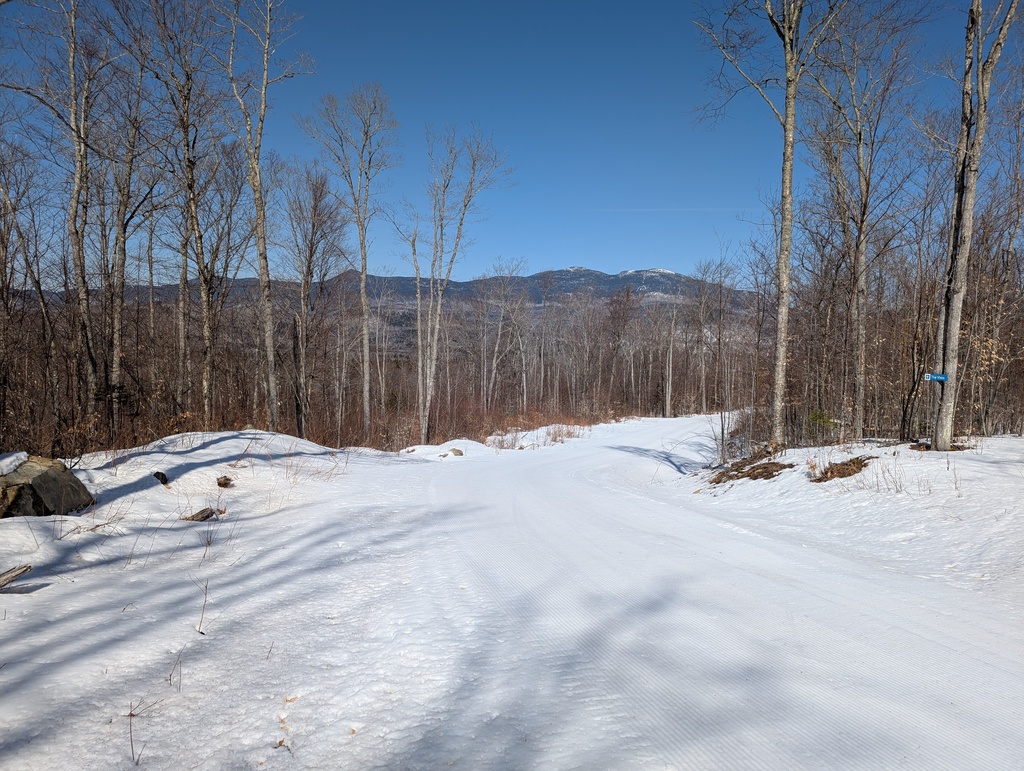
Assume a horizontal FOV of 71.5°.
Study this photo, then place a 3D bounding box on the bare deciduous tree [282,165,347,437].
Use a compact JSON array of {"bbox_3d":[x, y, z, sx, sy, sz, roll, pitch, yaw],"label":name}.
[{"bbox_3d":[-6.806,-2.929,24.500,2.210,9.650,2.100,0,2,0],"label":"bare deciduous tree"}]

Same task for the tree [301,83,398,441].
[{"bbox_3d":[-5.714,-4.325,25.000,3.450,12.660,3.200,0,2,0],"label":"tree"}]

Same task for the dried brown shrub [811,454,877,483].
[{"bbox_3d":[4.802,1.202,10.300,0.960,0.340,0.700,0,2,0],"label":"dried brown shrub"}]

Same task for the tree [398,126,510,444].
[{"bbox_3d":[-1.860,-3.219,23.000,3.620,10.320,3.200,0,2,0],"label":"tree"}]

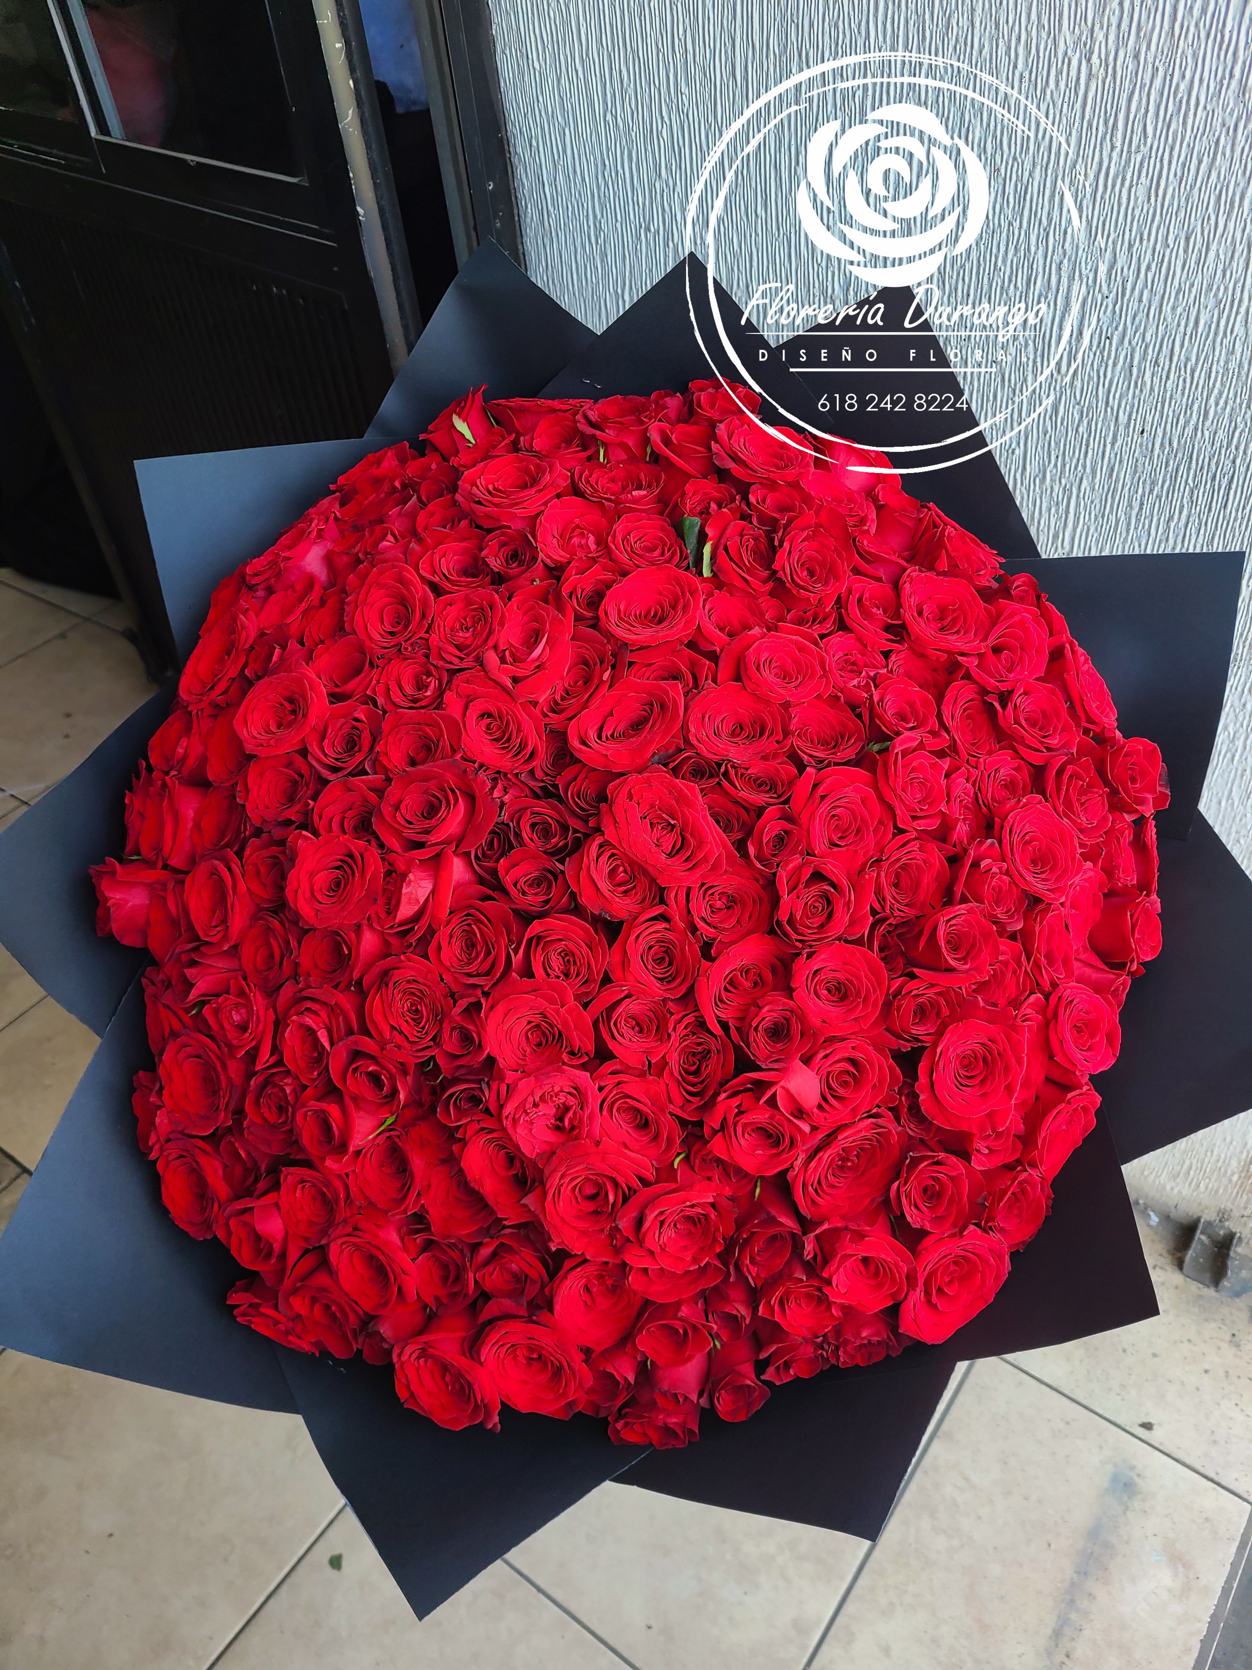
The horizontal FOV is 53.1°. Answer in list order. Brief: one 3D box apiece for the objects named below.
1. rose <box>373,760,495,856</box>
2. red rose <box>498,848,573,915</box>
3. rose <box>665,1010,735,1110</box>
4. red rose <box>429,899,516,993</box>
[{"bbox_3d":[-0.117,-0.016,0.766,0.070,0.052,0.070,0,78,4],"label":"rose"},{"bbox_3d":[-0.058,0.032,0.805,0.049,0.041,0.049,1,76,-4],"label":"red rose"},{"bbox_3d":[0.042,0.129,0.718,0.045,0.041,0.051,0,83,0],"label":"rose"},{"bbox_3d":[-0.100,0.072,0.812,0.059,0.044,0.059,0,81,7],"label":"red rose"}]

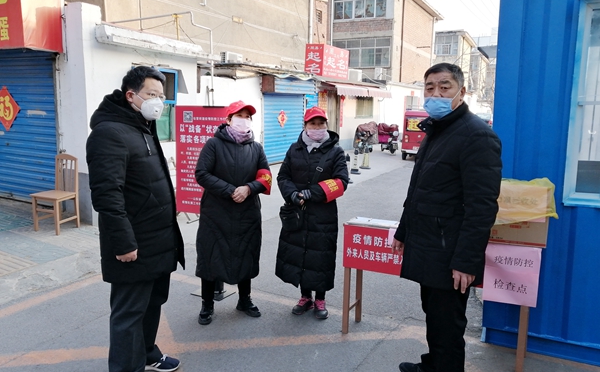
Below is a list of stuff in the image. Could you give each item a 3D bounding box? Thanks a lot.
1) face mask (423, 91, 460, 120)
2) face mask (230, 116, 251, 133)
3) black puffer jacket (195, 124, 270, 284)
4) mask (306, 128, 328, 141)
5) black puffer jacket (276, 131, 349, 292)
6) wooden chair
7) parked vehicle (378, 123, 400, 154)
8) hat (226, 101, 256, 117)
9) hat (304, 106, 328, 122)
[{"bbox_3d":[0.673,-0.389,2.235,0.145,0.135,0.115,10,13,43],"label":"face mask"},{"bbox_3d":[-0.406,-0.426,3.245,0.145,0.125,0.090,-6,12,-36],"label":"face mask"},{"bbox_3d":[-0.487,0.140,3.380,0.540,1.170,0.400,-2,10,-18],"label":"black puffer jacket"},{"bbox_3d":[0.123,-0.361,3.285,0.150,0.105,0.090,0,10,-2],"label":"mask"},{"bbox_3d":[0.091,0.193,3.429,0.520,1.173,0.400,2,10,8],"label":"black puffer jacket"},{"bbox_3d":[-2.984,0.091,5.732,0.405,0.910,0.430,4,10,21],"label":"wooden chair"},{"bbox_3d":[3.171,-1.669,16.545,0.680,1.070,1.600,0,10,-5],"label":"parked vehicle"},{"bbox_3d":[-0.406,-0.534,3.268,0.175,0.120,0.240,-7,4,-38],"label":"hat"},{"bbox_3d":[0.117,-0.513,3.321,0.175,0.120,0.240,0,10,-2],"label":"hat"}]

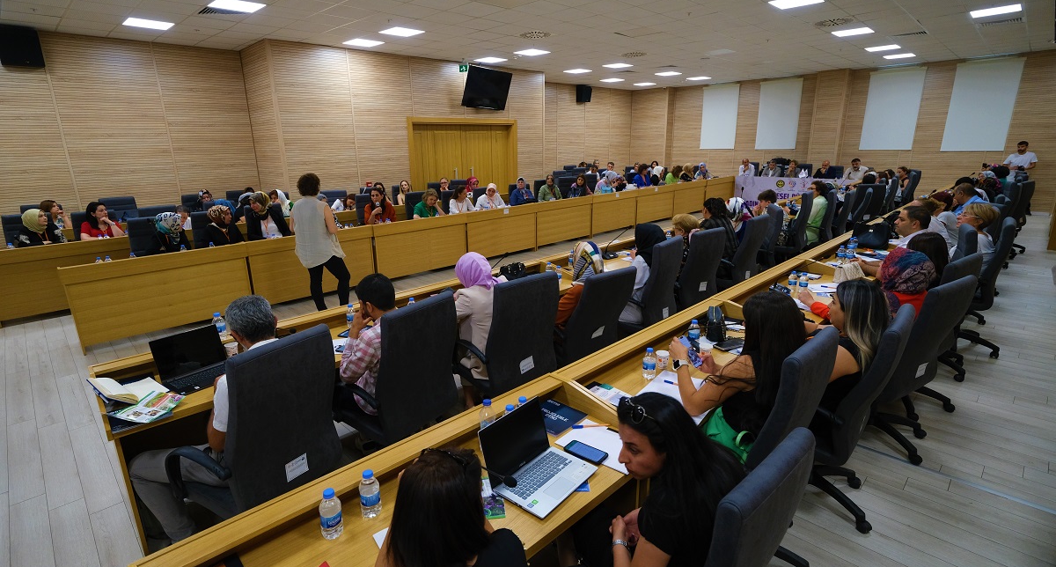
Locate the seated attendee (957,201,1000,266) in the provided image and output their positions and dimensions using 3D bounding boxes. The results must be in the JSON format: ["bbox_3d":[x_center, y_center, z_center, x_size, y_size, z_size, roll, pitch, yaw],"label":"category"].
[{"bbox_3d":[4.178,-0.185,5.002,0.800,1.239,0.480,14,22,43],"label":"seated attendee"}]

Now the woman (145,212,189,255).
[{"bbox_3d":[-4.068,-0.225,5.845,0.780,1.220,0.530,10,19,33],"label":"woman"}]

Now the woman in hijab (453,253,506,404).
[{"bbox_3d":[-0.322,0.380,3.457,0.780,1.240,0.520,12,20,39],"label":"woman in hijab"}]

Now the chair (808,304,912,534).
[{"bbox_3d":[1.543,0.647,2.634,0.670,1.120,0.640,14,21,42],"label":"chair"}]

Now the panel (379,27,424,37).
[{"bbox_3d":[-2.044,-4.068,8.051,0.580,0.040,0.580,14,22,43],"label":"panel"}]

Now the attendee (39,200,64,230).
[{"bbox_3d":[-6.691,-0.583,7.279,0.800,1.230,0.500,6,17,24],"label":"attendee"}]

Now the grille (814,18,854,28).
[{"bbox_3d":[4.913,-4.188,8.008,0.520,0.050,0.520,14,21,43],"label":"grille"}]

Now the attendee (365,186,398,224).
[{"bbox_3d":[-2.222,-0.809,7.685,0.530,1.310,0.760,-10,18,-30],"label":"attendee"}]

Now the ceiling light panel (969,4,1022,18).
[{"bbox_3d":[6.979,-4.058,7.430,0.570,0.050,0.570,14,21,43],"label":"ceiling light panel"}]

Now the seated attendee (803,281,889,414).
[{"bbox_3d":[1.417,0.546,2.723,0.800,1.250,0.500,13,21,41],"label":"seated attendee"}]

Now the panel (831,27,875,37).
[{"bbox_3d":[5.678,-4.387,8.703,0.570,0.050,0.570,-16,21,-42],"label":"panel"}]

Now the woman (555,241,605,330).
[{"bbox_3d":[0.403,0.259,4.087,0.550,1.160,0.850,-11,18,-31],"label":"woman"}]

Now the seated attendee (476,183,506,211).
[{"bbox_3d":[-0.641,-1.219,9.233,0.530,1.230,0.760,-9,17,-26],"label":"seated attendee"}]

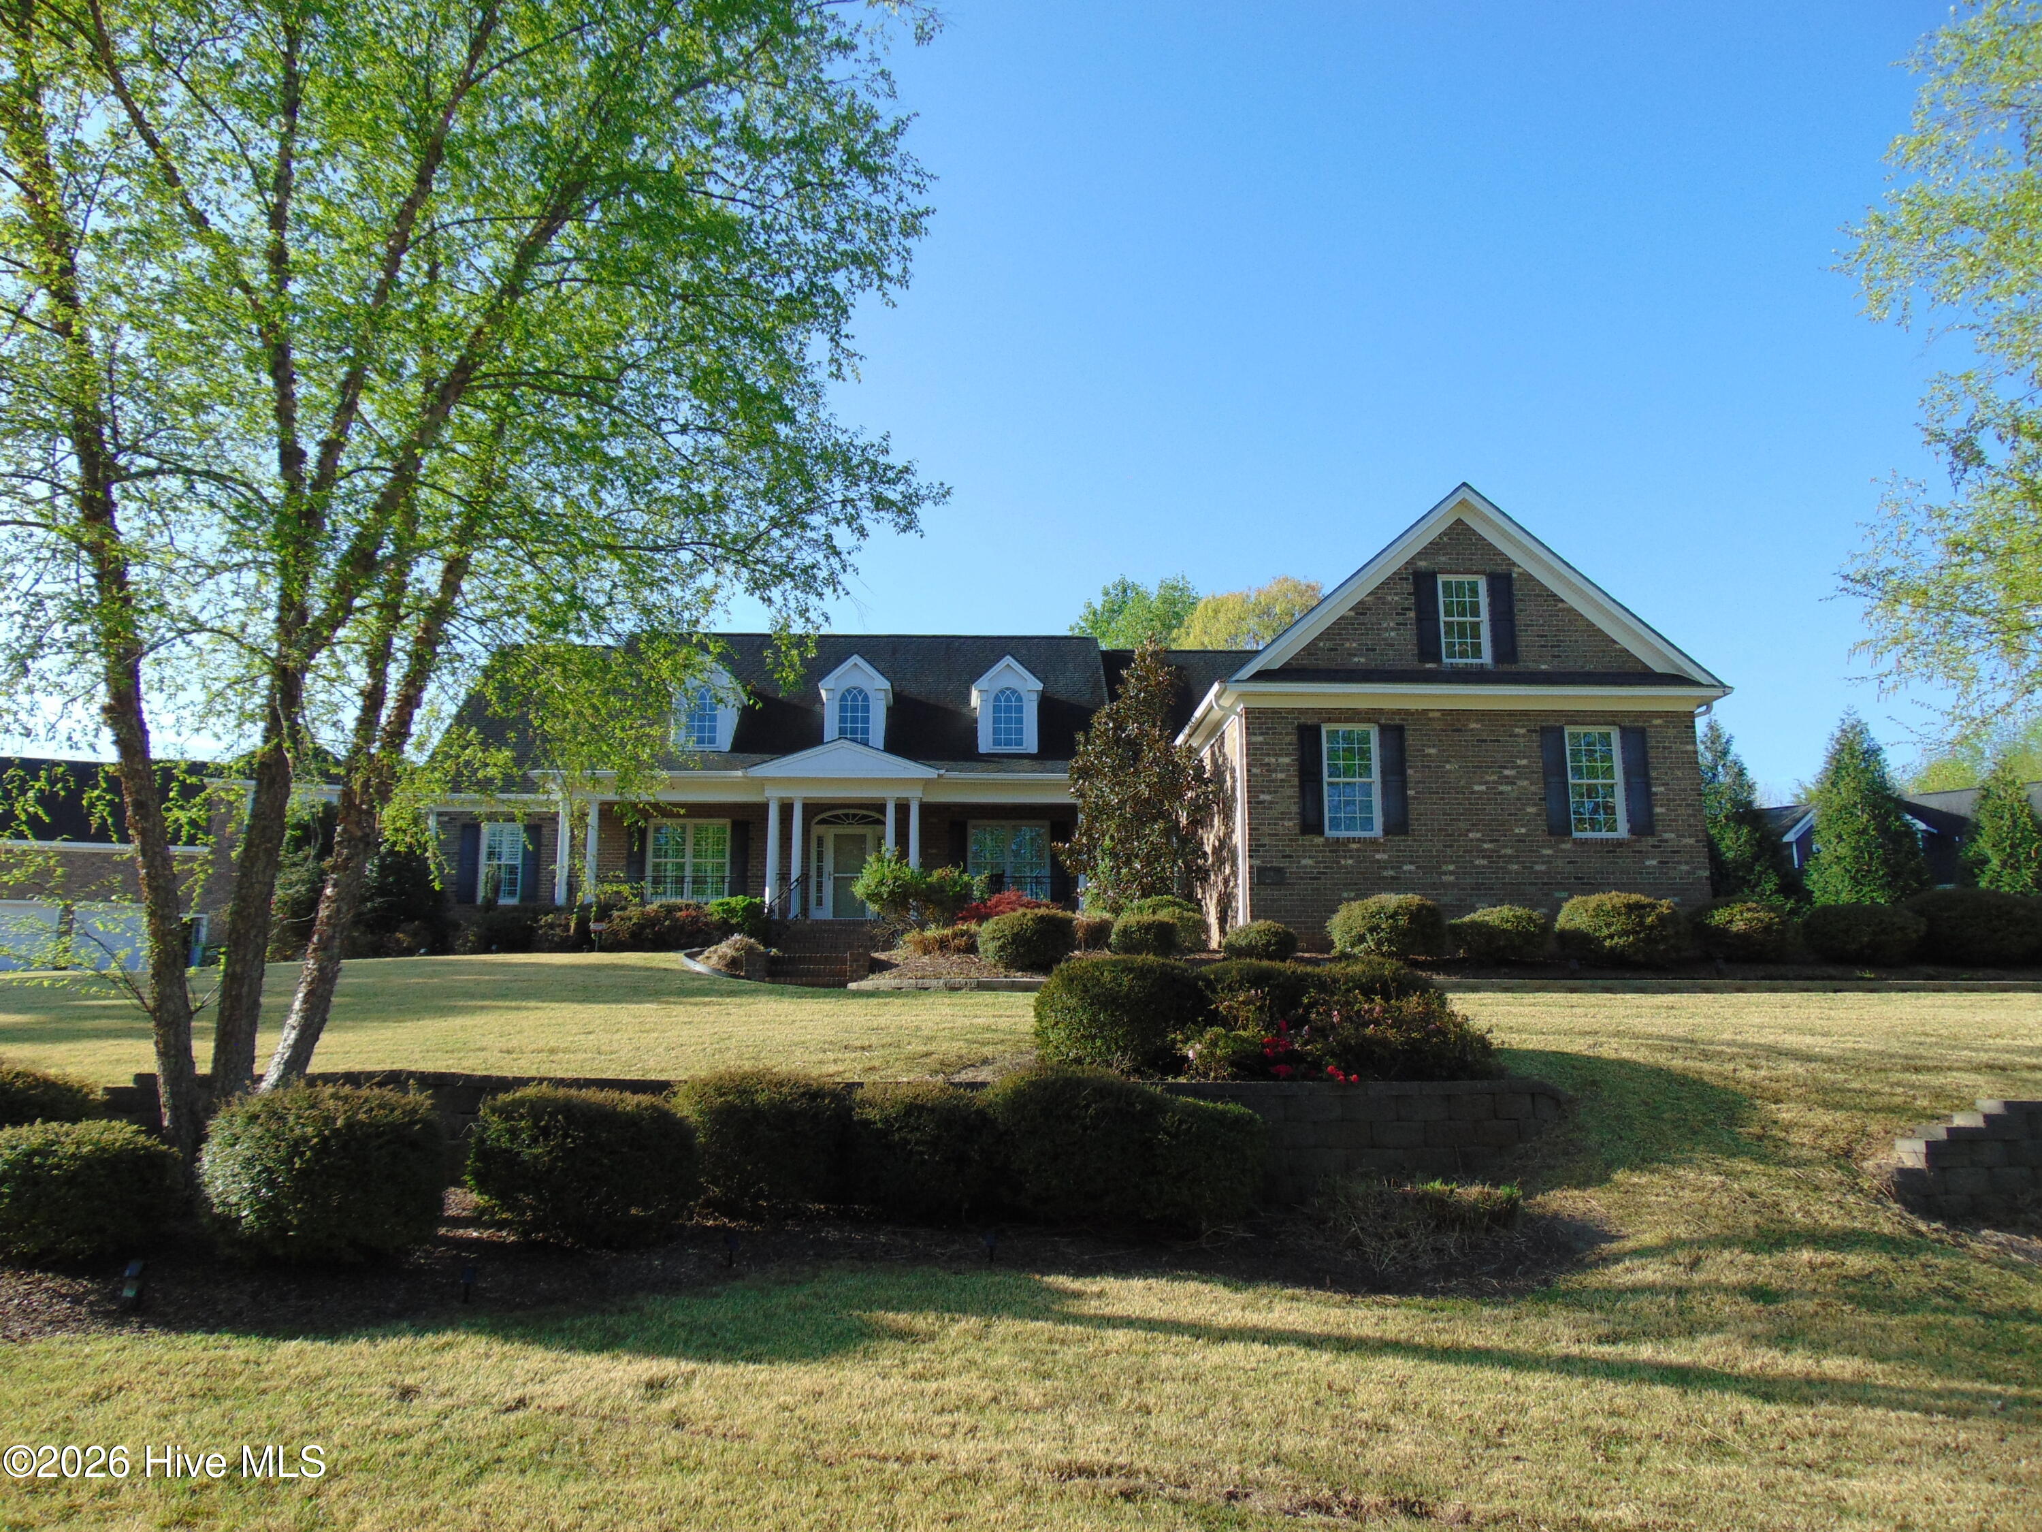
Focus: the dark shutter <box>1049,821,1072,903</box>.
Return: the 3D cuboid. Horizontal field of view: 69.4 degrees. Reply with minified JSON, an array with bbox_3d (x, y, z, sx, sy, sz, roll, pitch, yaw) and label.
[{"bbox_3d":[0.831,2.001,30.694,0.410,1.736,0.050,0,-11,-2],"label":"dark shutter"}]

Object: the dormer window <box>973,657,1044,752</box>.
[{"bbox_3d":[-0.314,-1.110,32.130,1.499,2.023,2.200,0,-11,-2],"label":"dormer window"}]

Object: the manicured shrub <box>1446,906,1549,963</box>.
[{"bbox_3d":[6.760,2.387,20.919,1.408,0.806,1.338,0,-11,-2],"label":"manicured shrub"}]

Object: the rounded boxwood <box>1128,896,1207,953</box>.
[{"bbox_3d":[2.304,2.480,23.158,1.273,0.870,1.273,0,-11,-2],"label":"rounded boxwood"}]

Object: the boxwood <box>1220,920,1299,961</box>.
[{"bbox_3d":[3.396,2.489,21.013,1.125,0.585,1.068,0,-11,-2],"label":"boxwood"}]

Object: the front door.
[{"bbox_3d":[-3.537,2.327,30.509,0.996,2.040,0.080,0,-11,-2],"label":"front door"}]

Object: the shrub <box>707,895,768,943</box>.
[{"bbox_3d":[-5.231,2.829,27.256,1.102,0.848,1.047,0,-11,-2],"label":"shrub"}]

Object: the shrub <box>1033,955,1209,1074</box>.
[{"bbox_3d":[0.868,2.185,13.000,1.530,1.040,1.450,0,-10,-3],"label":"shrub"}]

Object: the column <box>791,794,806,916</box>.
[{"bbox_3d":[-4.316,1.776,28.500,0.250,2.390,0.250,0,-10,-3],"label":"column"}]

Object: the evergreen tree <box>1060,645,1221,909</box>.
[{"bbox_3d":[1.981,0.391,24.286,2.450,5.250,2.400,0,-11,-3],"label":"evergreen tree"}]

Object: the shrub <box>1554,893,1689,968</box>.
[{"bbox_3d":[8.461,2.318,20.801,1.787,1.047,1.573,0,-11,-2],"label":"shrub"}]

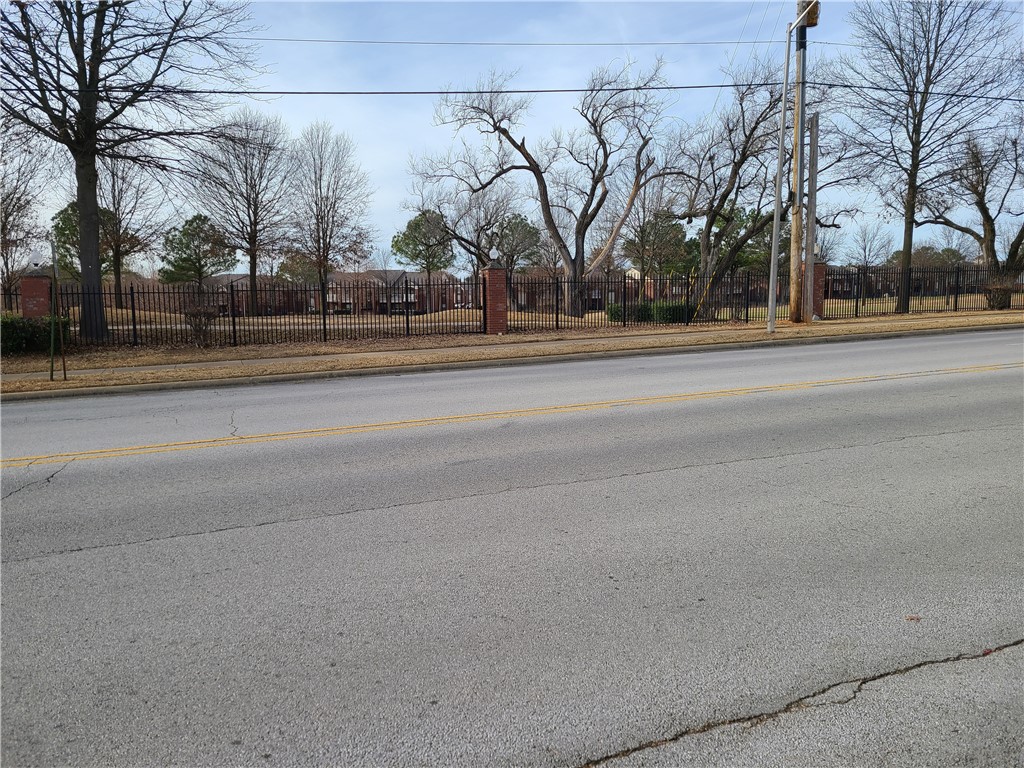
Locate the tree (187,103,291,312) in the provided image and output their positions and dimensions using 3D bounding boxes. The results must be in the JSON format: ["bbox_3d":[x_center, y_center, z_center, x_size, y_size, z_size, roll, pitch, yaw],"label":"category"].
[{"bbox_3d":[-14.905,-9.412,42.302,5.775,11.141,5.486,0,7,0],"label":"tree"}]

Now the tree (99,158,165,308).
[{"bbox_3d":[-20.409,-7.921,40.508,4.424,7.855,4.203,0,7,0],"label":"tree"}]

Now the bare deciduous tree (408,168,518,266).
[{"bbox_3d":[-2.260,-7.248,39.061,5.993,7.002,5.394,0,7,0],"label":"bare deciduous tree"}]

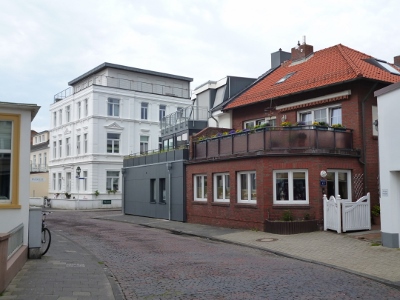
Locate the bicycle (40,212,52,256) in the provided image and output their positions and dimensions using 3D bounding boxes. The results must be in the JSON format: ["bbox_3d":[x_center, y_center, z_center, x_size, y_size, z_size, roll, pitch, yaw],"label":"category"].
[{"bbox_3d":[-4.394,2.216,12.646,0.600,1.100,1.780,4,-7,-42],"label":"bicycle"}]

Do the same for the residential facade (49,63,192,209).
[{"bbox_3d":[-9.481,-0.804,55.781,12.509,14.677,13.297,3,-6,-36],"label":"residential facade"}]

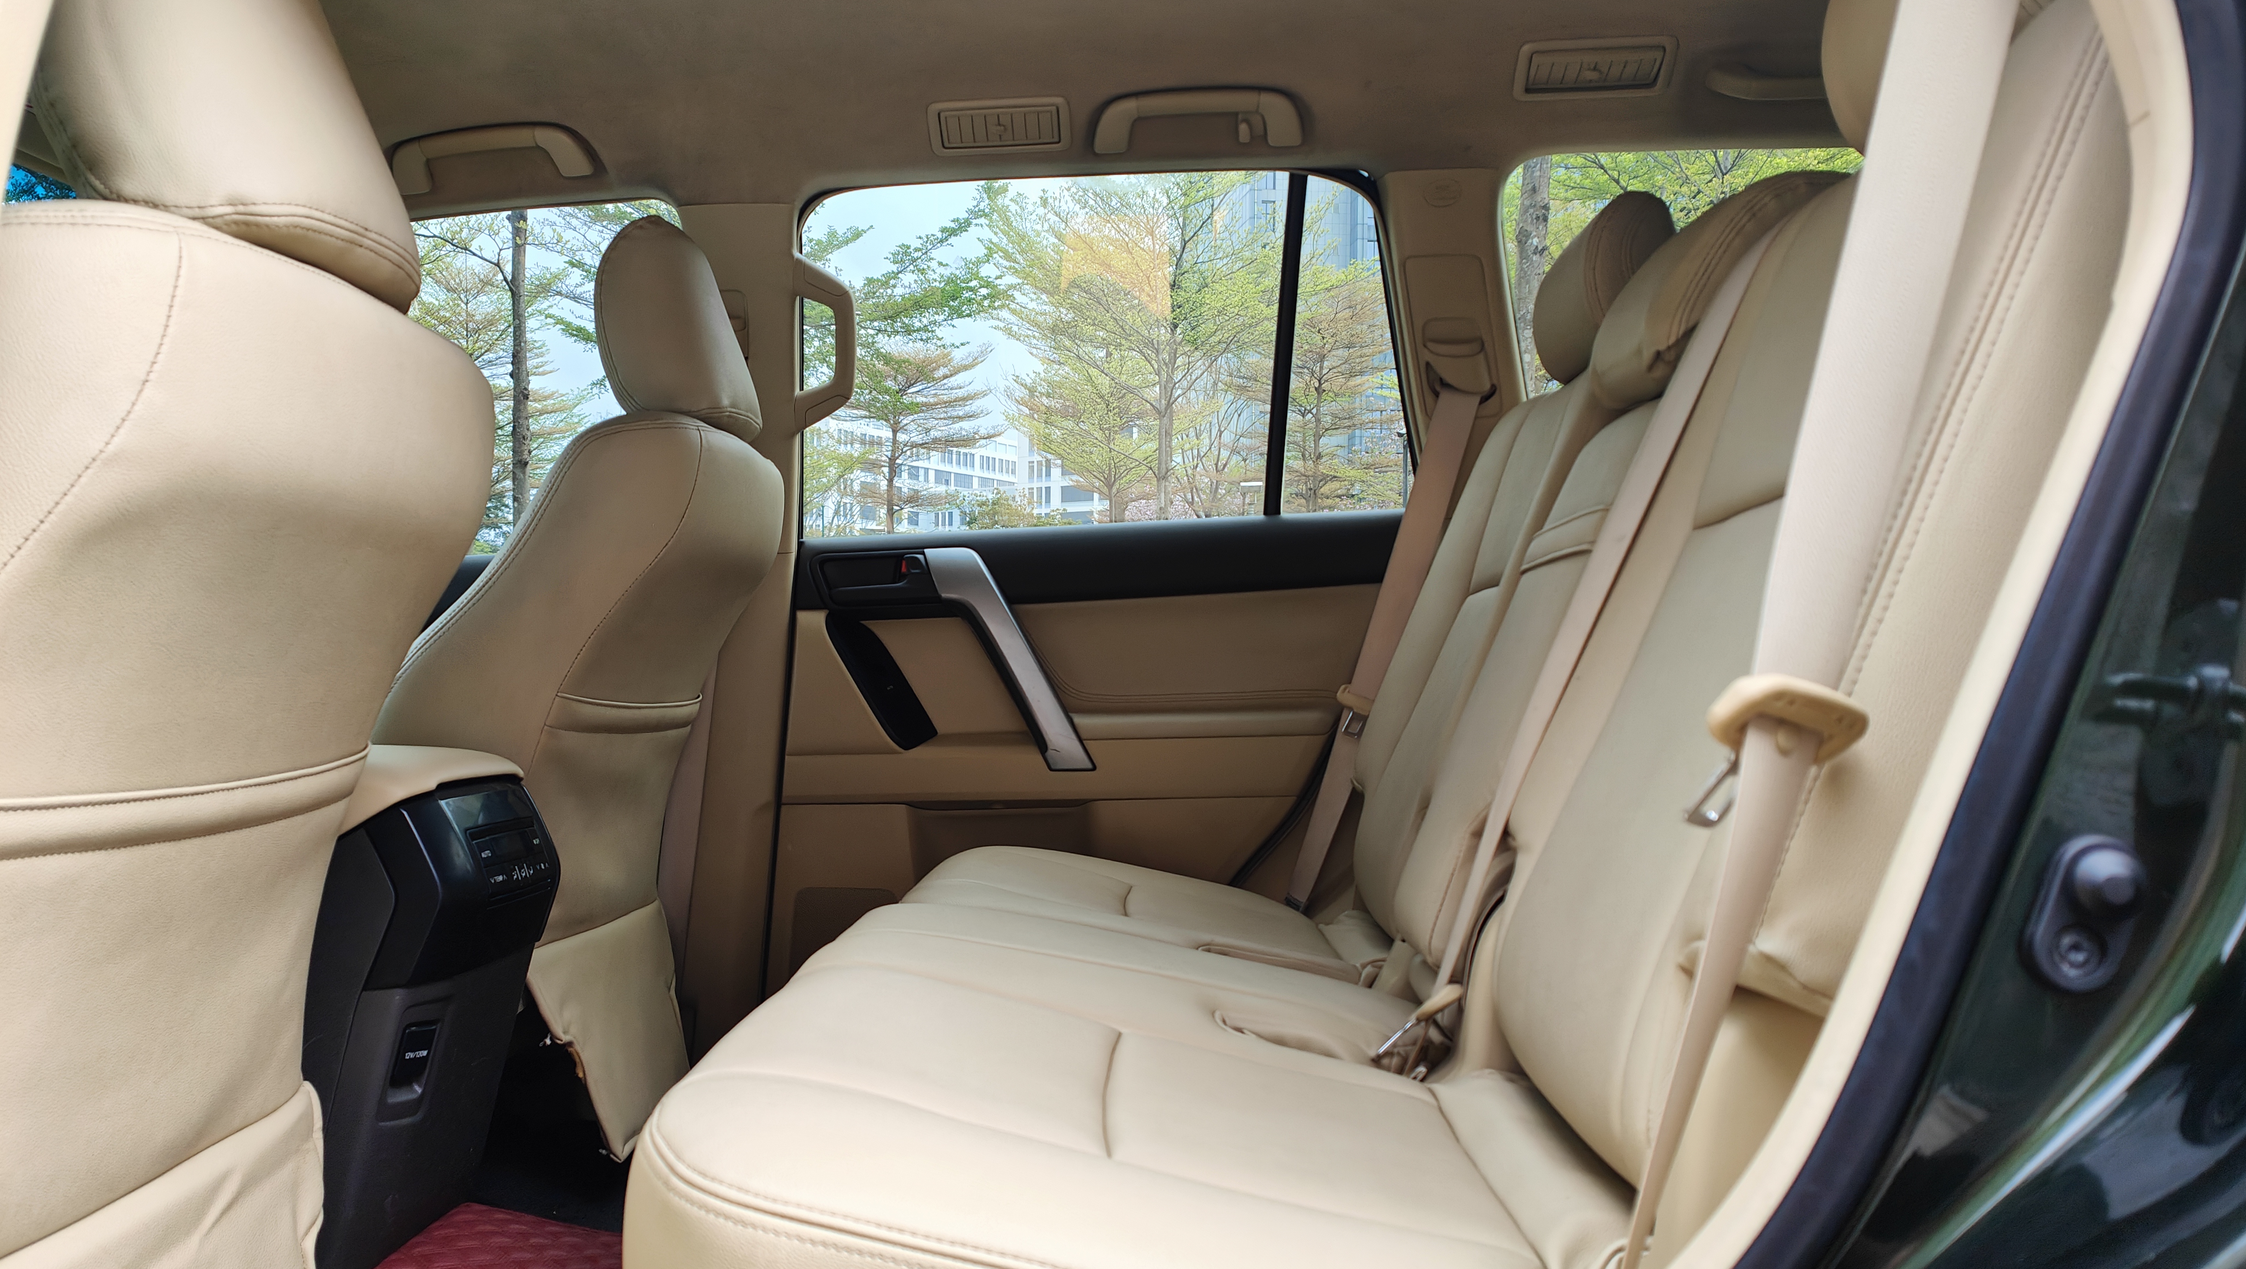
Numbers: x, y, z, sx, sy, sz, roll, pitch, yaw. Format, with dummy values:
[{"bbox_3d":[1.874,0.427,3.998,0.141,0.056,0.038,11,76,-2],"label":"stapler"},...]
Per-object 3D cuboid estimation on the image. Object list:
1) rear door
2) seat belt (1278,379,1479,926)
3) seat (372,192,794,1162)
[{"bbox_3d":[-0.033,-0.021,2.007,0.920,1.170,0.200,0,1,4],"label":"rear door"},{"bbox_3d":[0.293,0.011,1.865,0.065,0.660,0.060,18,2,4],"label":"seat belt"},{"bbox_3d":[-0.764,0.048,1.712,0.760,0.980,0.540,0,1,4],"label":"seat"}]

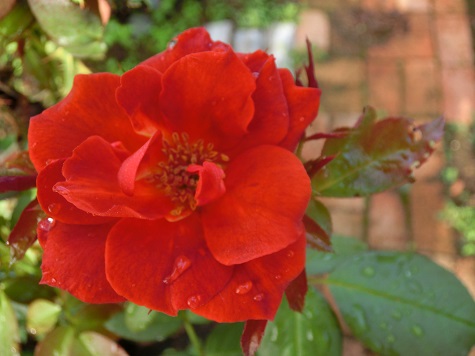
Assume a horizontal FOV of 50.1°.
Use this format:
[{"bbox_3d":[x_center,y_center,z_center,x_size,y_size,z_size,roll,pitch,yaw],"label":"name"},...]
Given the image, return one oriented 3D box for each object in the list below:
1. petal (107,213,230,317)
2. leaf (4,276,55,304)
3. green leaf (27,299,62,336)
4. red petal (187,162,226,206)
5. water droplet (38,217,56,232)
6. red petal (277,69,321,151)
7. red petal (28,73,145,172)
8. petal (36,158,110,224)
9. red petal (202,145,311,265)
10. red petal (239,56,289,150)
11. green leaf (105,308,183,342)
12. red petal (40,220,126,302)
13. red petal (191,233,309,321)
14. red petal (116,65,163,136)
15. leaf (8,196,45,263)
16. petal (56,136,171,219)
[{"bbox_3d":[-0.021,0.026,0.156,0.038,0.012,0.031,0,78,0],"label":"petal"},{"bbox_3d":[-0.082,0.045,0.205,0.020,0.008,0.012,0,66,0],"label":"leaf"},{"bbox_3d":[-0.068,0.049,0.177,0.013,0.007,0.012,-11,60,-1],"label":"green leaf"},{"bbox_3d":[-0.008,0.001,0.133,0.010,0.007,0.012,0,84,0],"label":"red petal"},{"bbox_3d":[-0.060,0.015,0.161,0.005,0.004,0.005,-3,53,5],"label":"water droplet"},{"bbox_3d":[0.018,-0.022,0.164,0.018,0.010,0.026,0,102,12],"label":"red petal"},{"bbox_3d":[-0.047,-0.017,0.160,0.034,0.030,0.013,0,12,-15],"label":"red petal"},{"bbox_3d":[-0.048,0.004,0.160,0.027,0.011,0.021,0,90,-9],"label":"petal"},{"bbox_3d":[0.006,0.008,0.152,0.031,0.014,0.035,0,81,15],"label":"red petal"},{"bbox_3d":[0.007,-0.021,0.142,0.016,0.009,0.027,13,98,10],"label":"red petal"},{"bbox_3d":[-0.034,0.052,0.182,0.029,0.007,0.017,-6,60,2],"label":"green leaf"},{"bbox_3d":[-0.048,0.026,0.163,0.026,0.011,0.027,0,78,-6],"label":"red petal"},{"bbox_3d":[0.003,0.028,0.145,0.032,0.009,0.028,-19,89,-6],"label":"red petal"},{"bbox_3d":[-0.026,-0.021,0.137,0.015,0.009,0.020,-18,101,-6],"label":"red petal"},{"bbox_3d":[-0.065,0.016,0.157,0.010,0.007,0.023,19,70,14],"label":"leaf"},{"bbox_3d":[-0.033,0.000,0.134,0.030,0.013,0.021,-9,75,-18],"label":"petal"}]

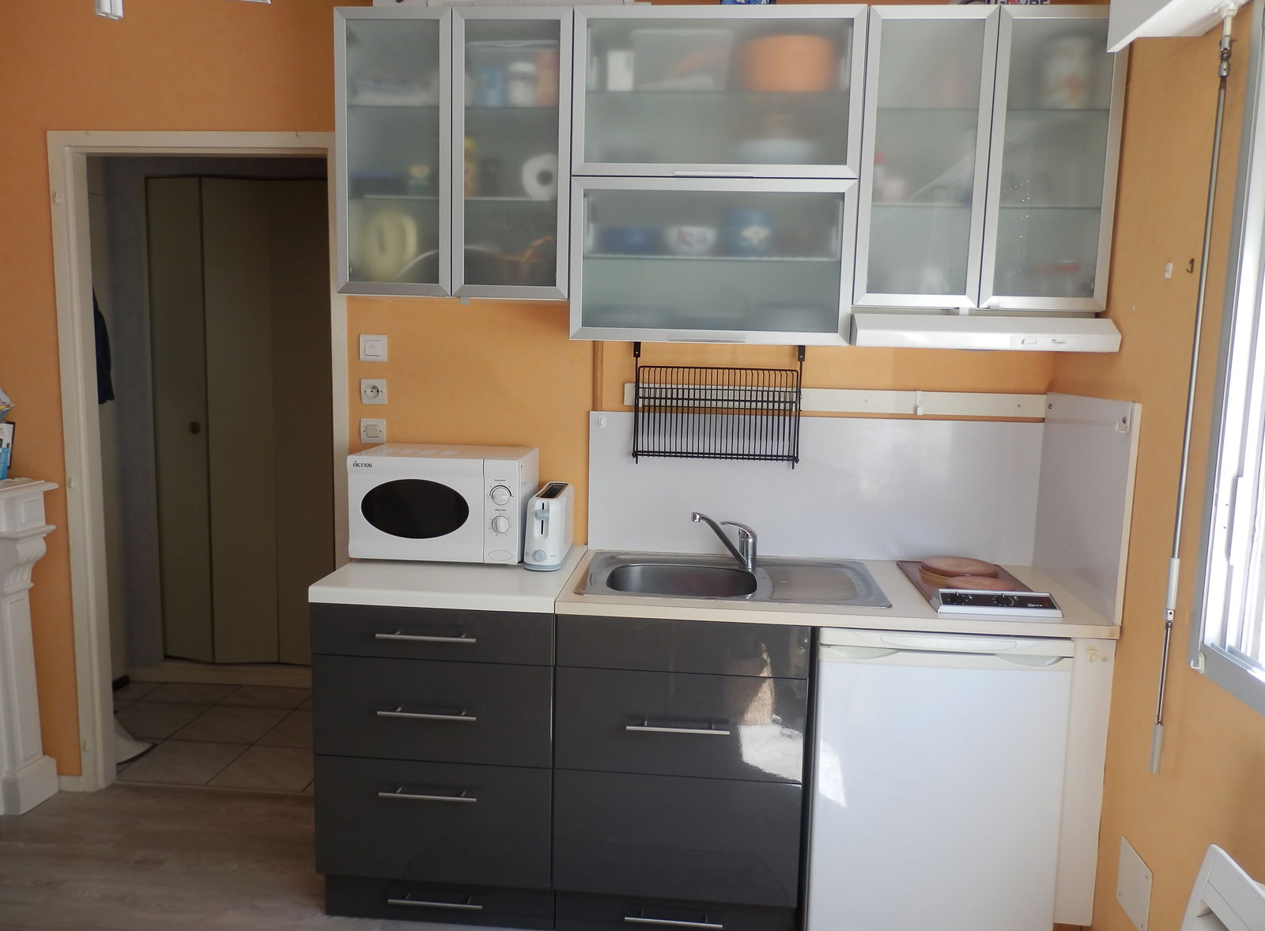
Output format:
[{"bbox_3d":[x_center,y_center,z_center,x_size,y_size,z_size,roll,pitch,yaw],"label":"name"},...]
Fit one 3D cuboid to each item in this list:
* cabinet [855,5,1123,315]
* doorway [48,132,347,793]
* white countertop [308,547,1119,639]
[{"bbox_3d":[0.864,-0.753,2.368,0.602,0.699,0.385,2,7,4],"label":"cabinet"},{"bbox_3d":[-1.325,0.042,2.885,0.915,2.093,0.110,2,7,4],"label":"doorway"},{"bbox_3d":[0.185,0.305,2.424,1.875,0.040,0.612,2,7,4],"label":"white countertop"}]

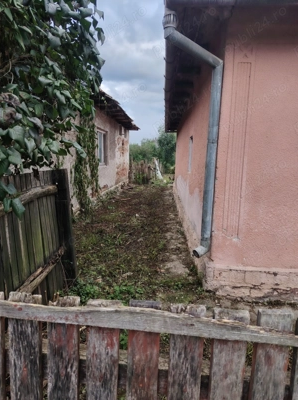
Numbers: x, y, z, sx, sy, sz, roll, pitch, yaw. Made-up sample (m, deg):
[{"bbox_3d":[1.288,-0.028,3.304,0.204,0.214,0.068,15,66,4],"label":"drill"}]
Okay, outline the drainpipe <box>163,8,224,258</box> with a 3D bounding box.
[{"bbox_3d":[0.421,-0.627,2.910,0.610,2.547,0.155,2,9,3],"label":"drainpipe"}]

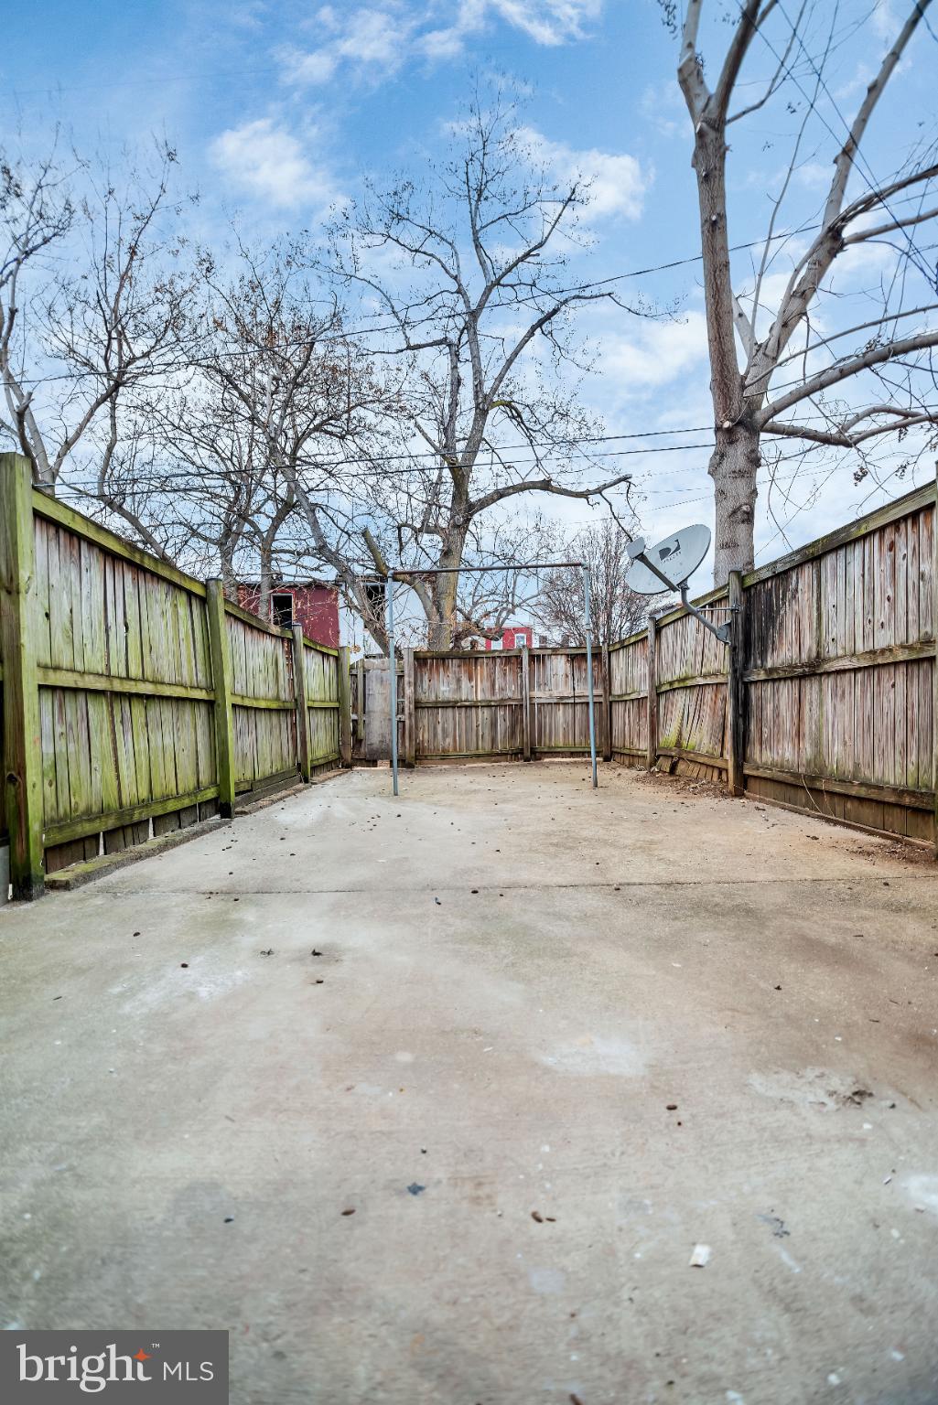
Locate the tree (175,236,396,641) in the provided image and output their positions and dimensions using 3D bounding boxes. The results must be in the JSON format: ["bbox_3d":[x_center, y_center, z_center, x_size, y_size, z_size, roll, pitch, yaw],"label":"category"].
[{"bbox_3d":[-4.900,-5.700,16.800,6.000,13.700,6.000,-1,0,-1],"label":"tree"}]

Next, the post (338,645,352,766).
[{"bbox_3d":[-1.970,0.050,9.900,0.140,1.910,0.140,-1,0,-1],"label":"post"}]

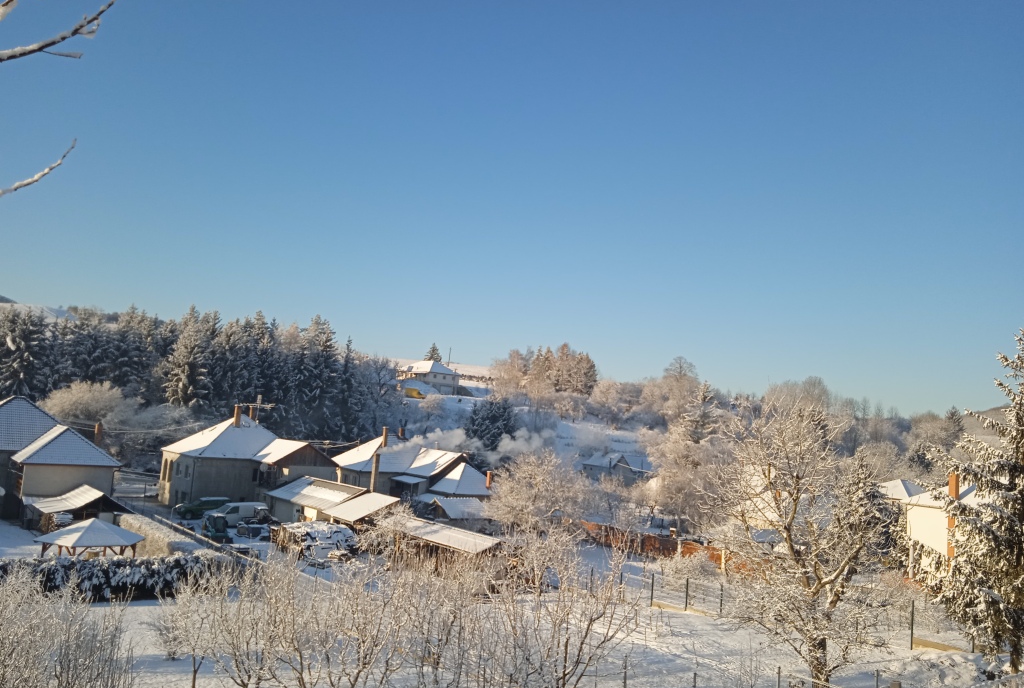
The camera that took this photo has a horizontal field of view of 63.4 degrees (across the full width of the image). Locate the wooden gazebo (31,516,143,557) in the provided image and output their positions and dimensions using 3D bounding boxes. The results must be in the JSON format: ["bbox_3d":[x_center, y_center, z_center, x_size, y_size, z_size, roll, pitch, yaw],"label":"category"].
[{"bbox_3d":[-23.437,11.303,45.858,5.500,3.300,4.900,6,-6,-27],"label":"wooden gazebo"}]

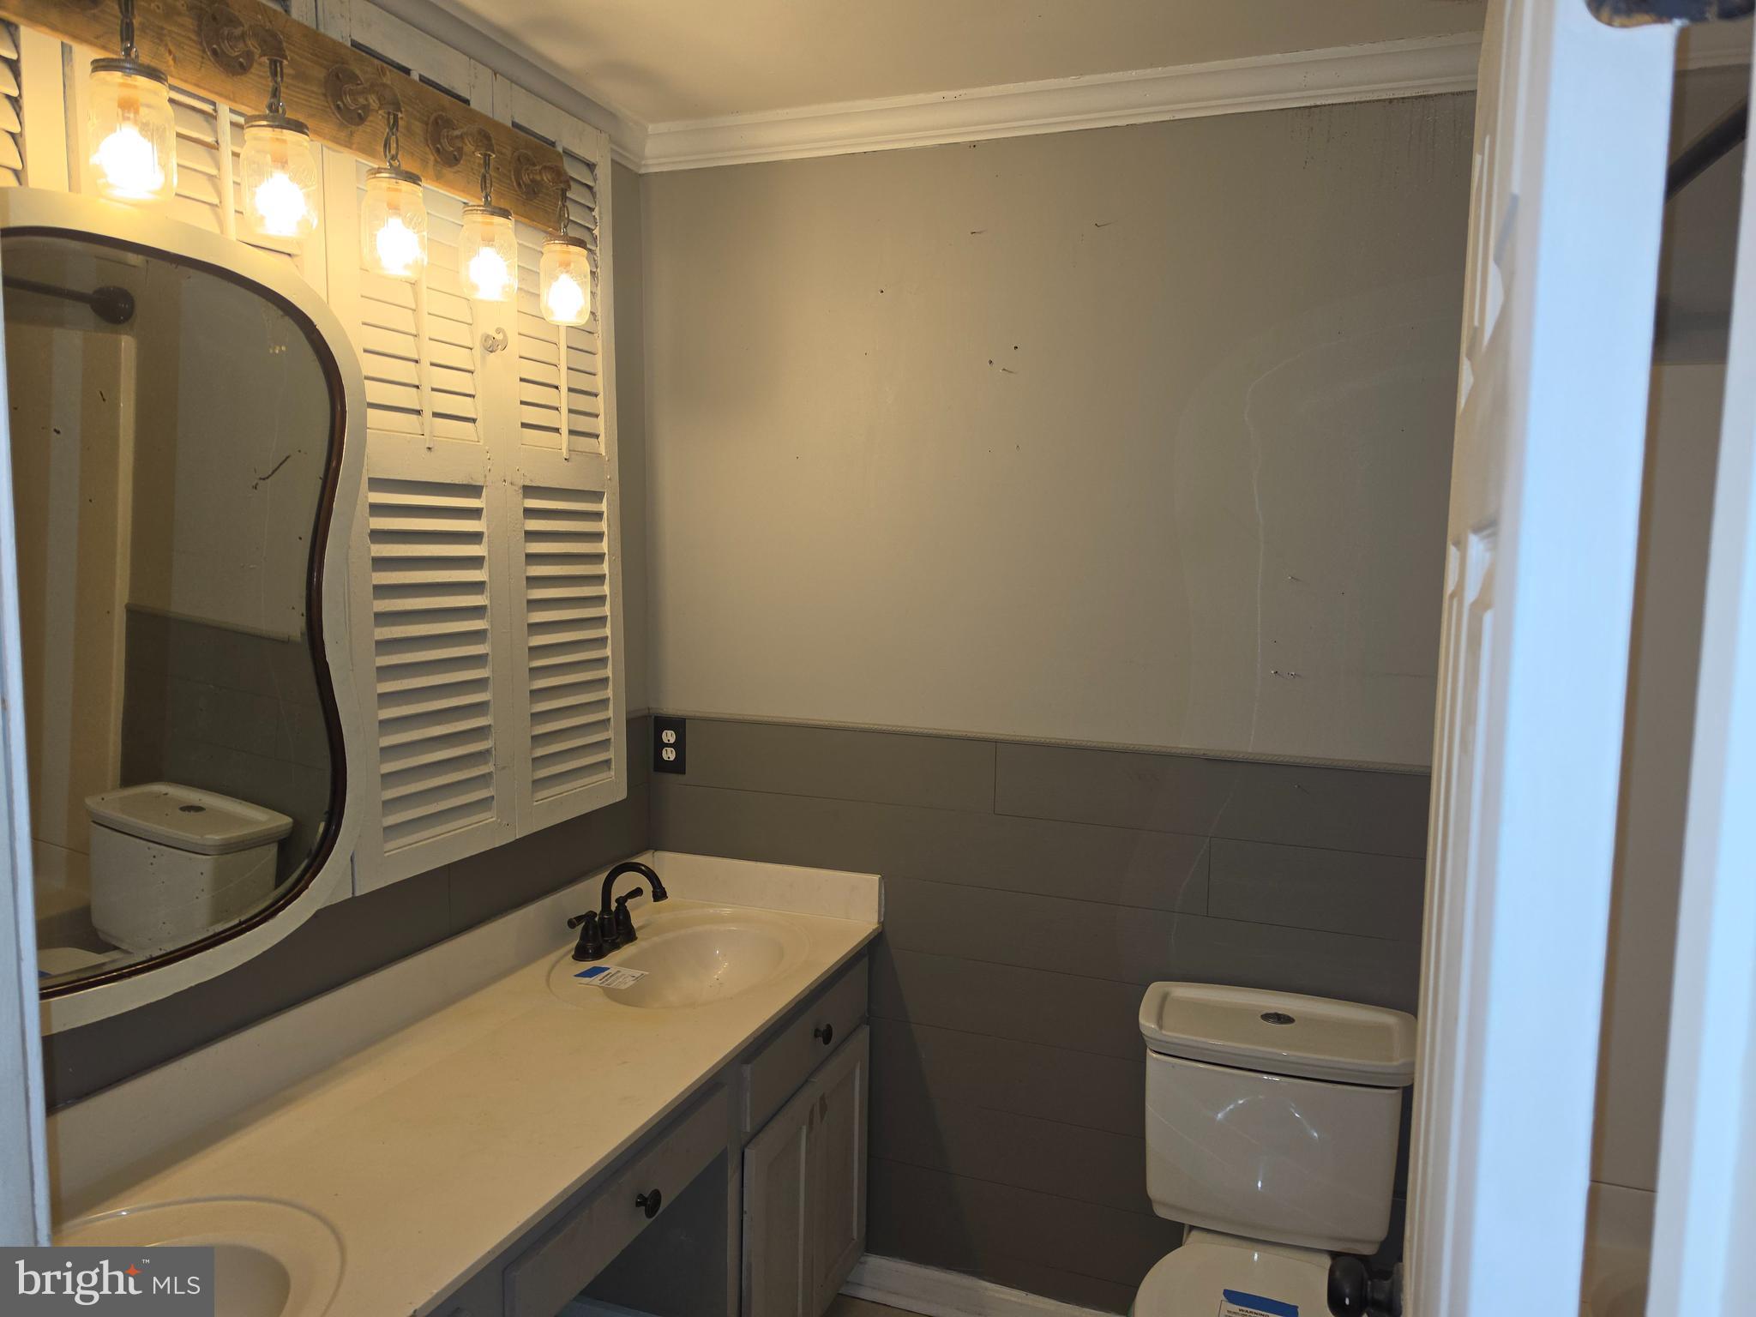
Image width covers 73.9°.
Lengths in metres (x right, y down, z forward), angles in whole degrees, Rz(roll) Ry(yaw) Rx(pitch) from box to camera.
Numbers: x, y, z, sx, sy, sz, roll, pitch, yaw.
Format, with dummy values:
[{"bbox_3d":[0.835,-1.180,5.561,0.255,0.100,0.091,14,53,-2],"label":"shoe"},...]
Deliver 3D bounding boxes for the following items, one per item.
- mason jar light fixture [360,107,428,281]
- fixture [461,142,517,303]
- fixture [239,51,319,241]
[{"bbox_3d":[-0.674,-0.650,1.631,0.084,0.221,0.084,3,7,22],"label":"mason jar light fixture"},{"bbox_3d":[-0.603,-0.673,1.806,0.084,0.223,0.084,3,7,22],"label":"fixture"},{"bbox_3d":[-0.747,-0.640,1.453,0.084,0.214,0.084,3,7,22],"label":"fixture"}]

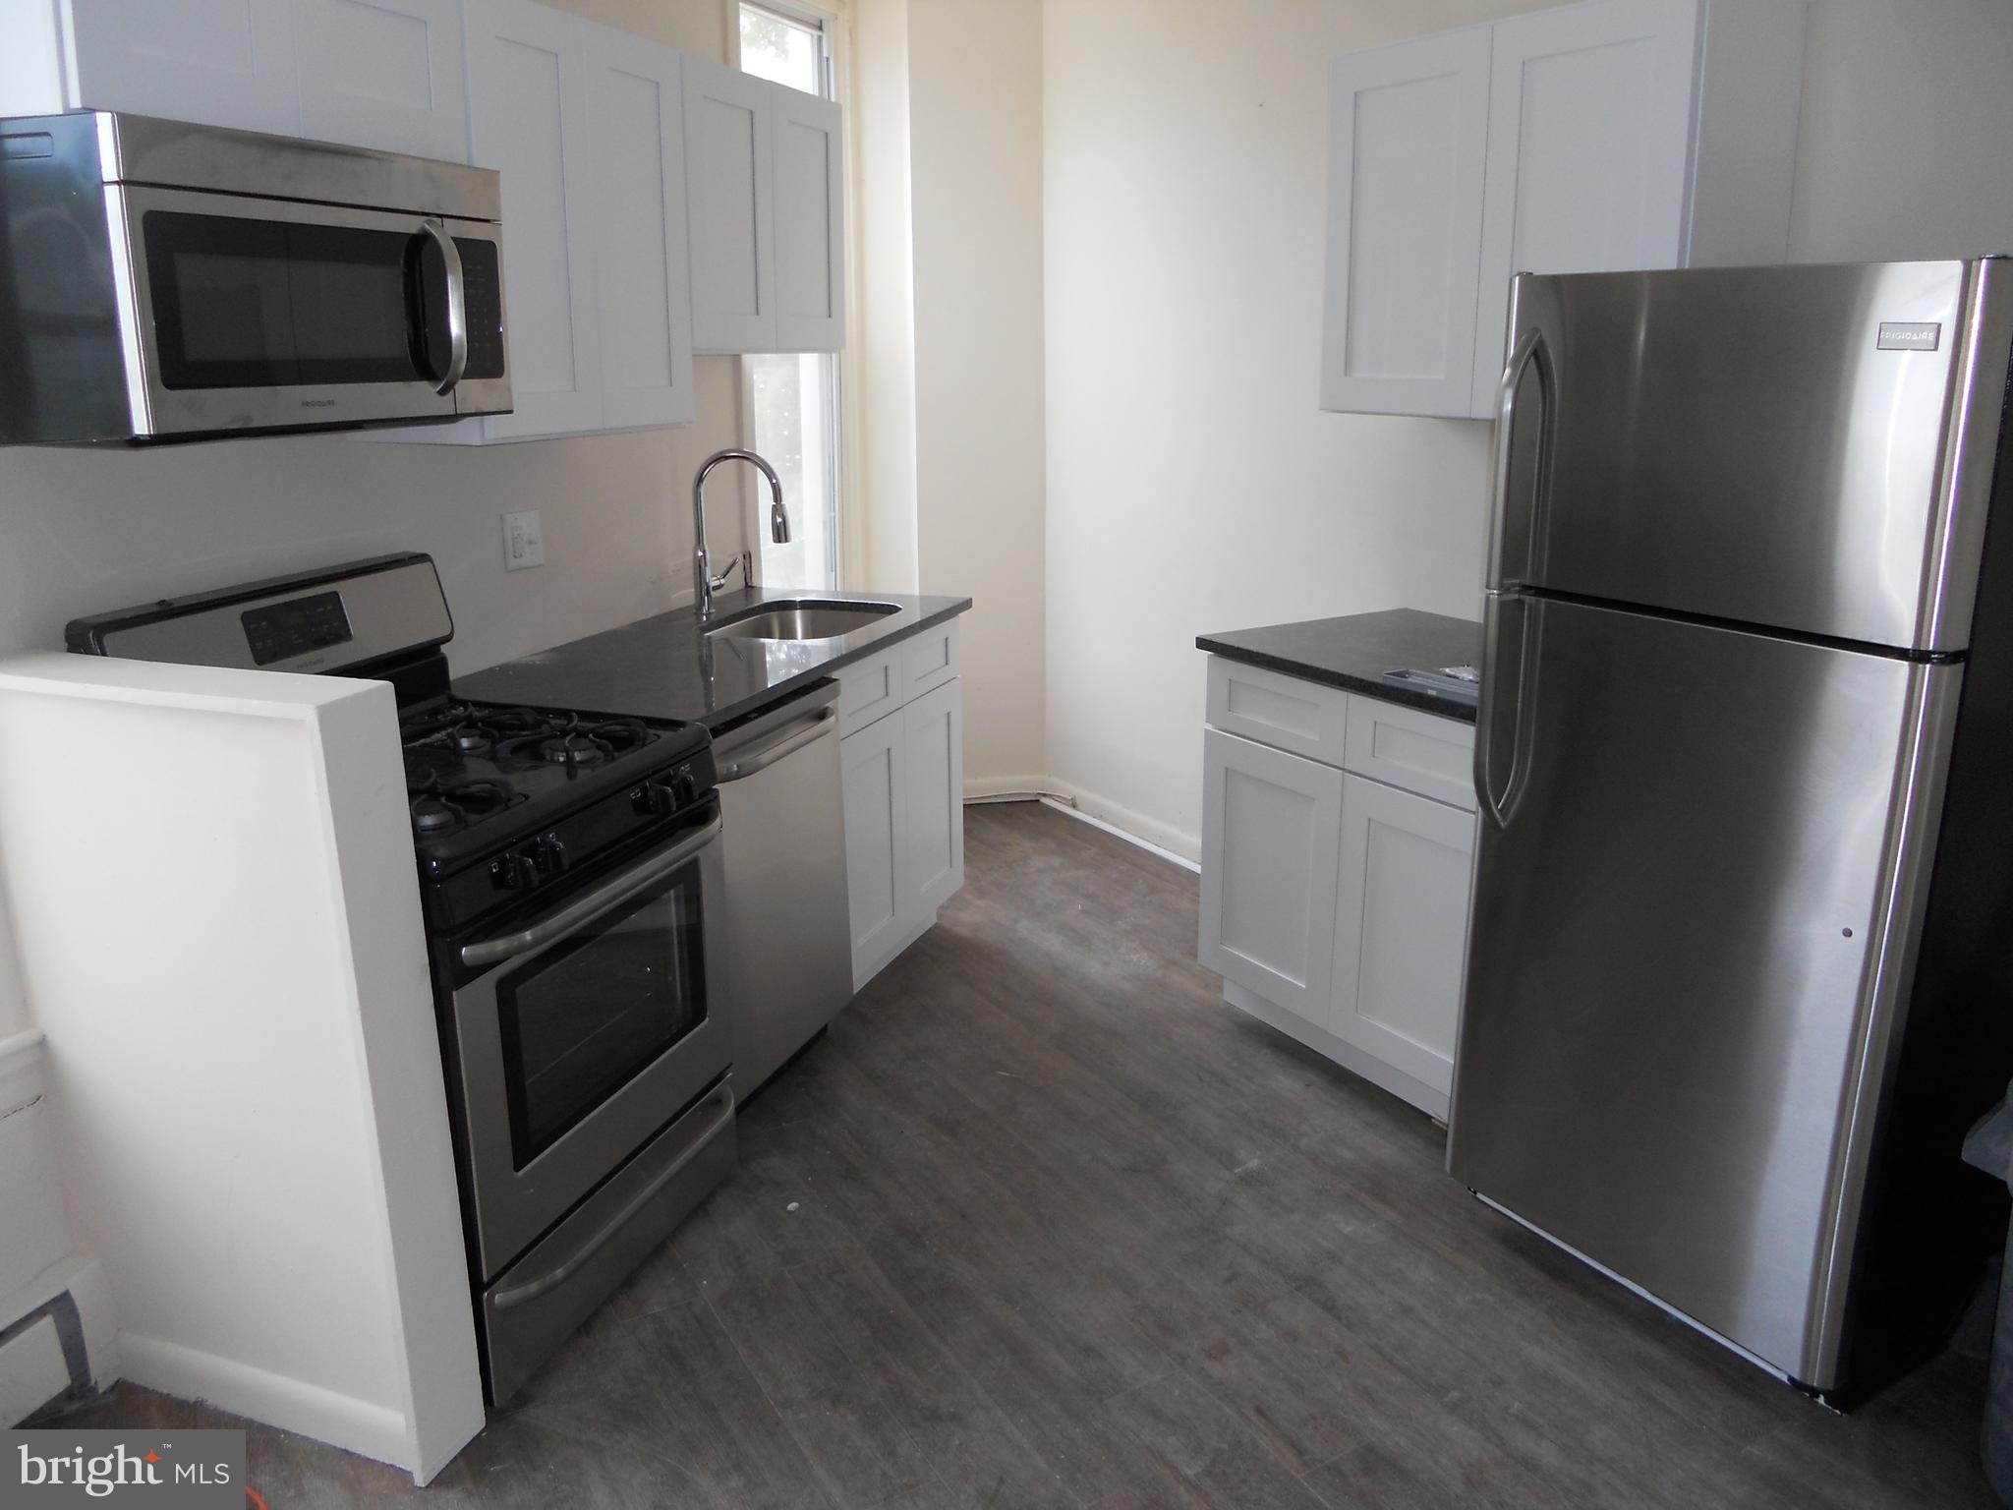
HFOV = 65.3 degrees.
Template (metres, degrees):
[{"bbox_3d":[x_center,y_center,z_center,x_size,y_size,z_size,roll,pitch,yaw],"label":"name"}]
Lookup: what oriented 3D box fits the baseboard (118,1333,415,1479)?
[{"bbox_3d":[-1.138,0.977,2.397,0.590,0.088,0.018,5,16,21],"label":"baseboard"}]

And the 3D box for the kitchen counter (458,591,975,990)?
[{"bbox_3d":[-0.650,0.171,3.809,0.702,0.914,1.475,4,16,19],"label":"kitchen counter"}]

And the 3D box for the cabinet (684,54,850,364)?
[{"bbox_3d":[-0.727,-1.285,3.799,0.335,0.610,0.780,4,16,19],"label":"cabinet"}]

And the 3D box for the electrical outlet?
[{"bbox_3d":[-1.071,-0.479,3.504,0.012,0.124,0.128,4,16,19],"label":"electrical outlet"}]

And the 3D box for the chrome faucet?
[{"bbox_3d":[-0.673,-0.568,4.001,0.270,0.420,0.110,3,15,13],"label":"chrome faucet"}]

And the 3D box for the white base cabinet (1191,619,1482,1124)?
[{"bbox_3d":[0.975,0.225,3.533,0.668,0.914,0.948,-9,17,-31],"label":"white base cabinet"}]

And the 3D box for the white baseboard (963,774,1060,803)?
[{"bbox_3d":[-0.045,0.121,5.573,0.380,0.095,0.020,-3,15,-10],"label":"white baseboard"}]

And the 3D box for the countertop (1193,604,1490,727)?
[{"bbox_3d":[0.963,-0.207,3.413,0.665,0.034,0.950,-9,17,-29],"label":"countertop"}]

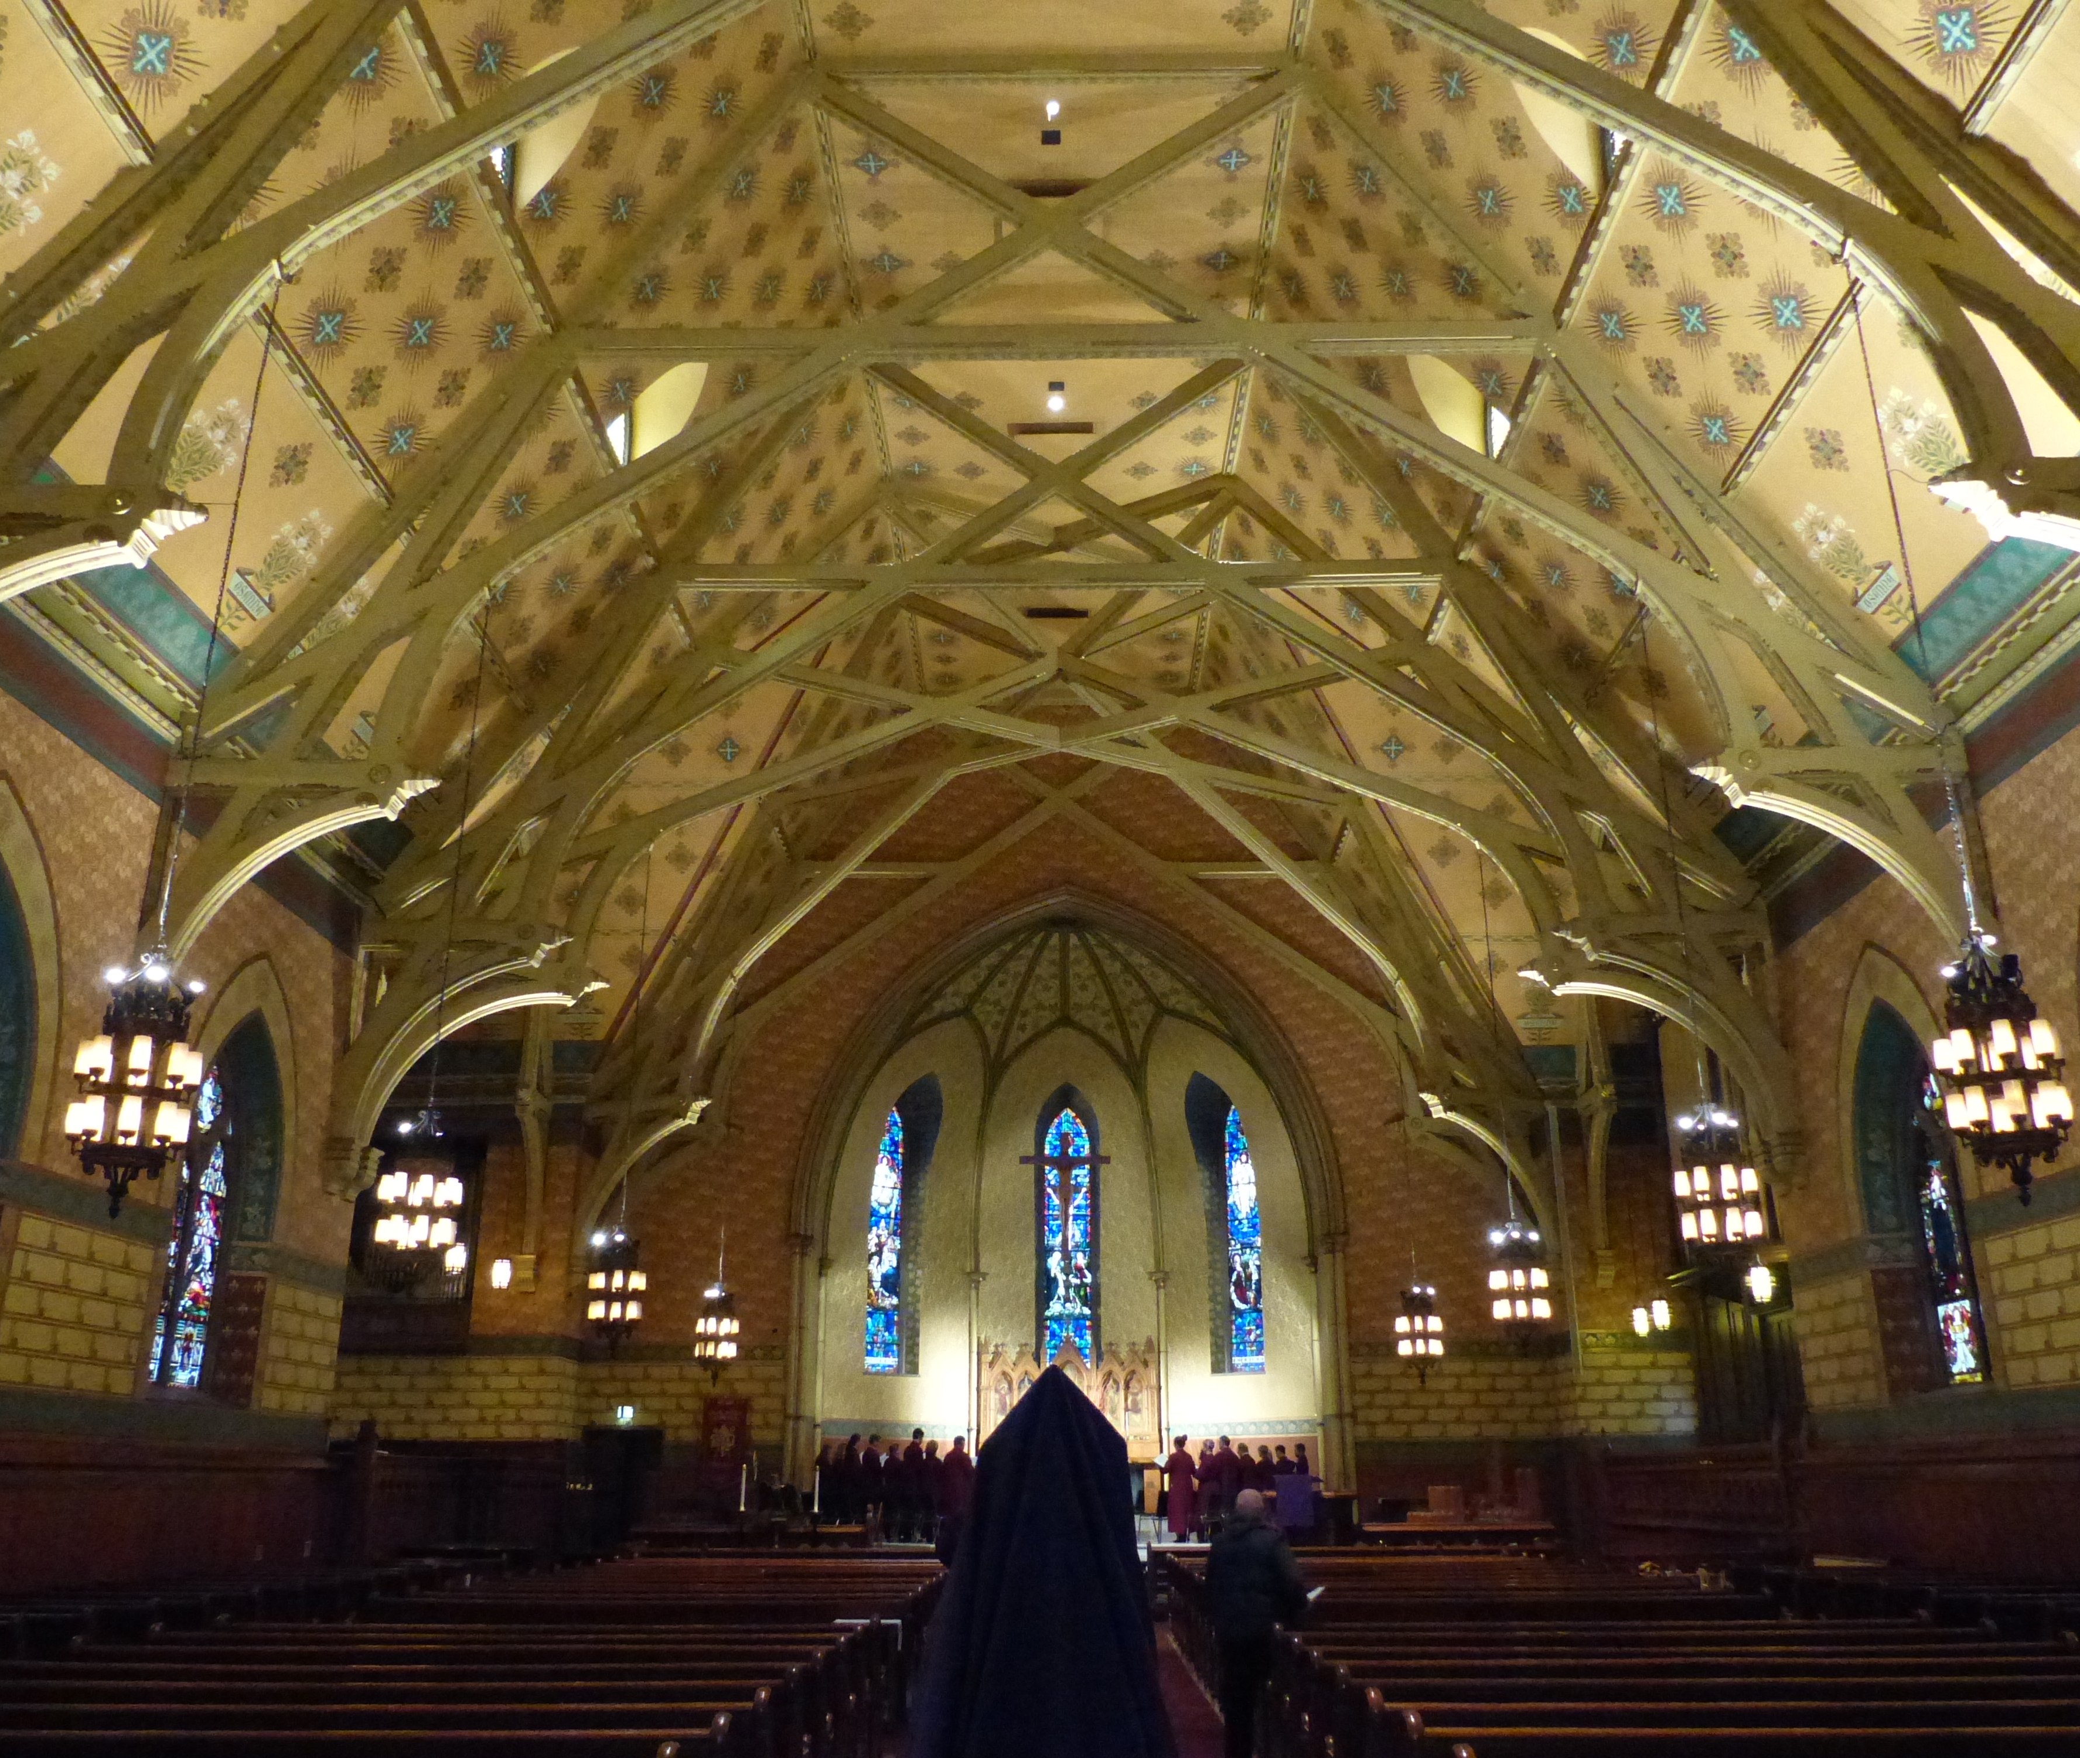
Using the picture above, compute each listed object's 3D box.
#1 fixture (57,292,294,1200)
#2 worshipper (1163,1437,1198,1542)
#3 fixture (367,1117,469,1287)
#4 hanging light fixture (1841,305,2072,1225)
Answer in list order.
[{"bbox_3d":[-6.018,-1.171,12.161,0.760,7.090,0.760,0,-19,1],"label":"fixture"},{"bbox_3d":[2.333,10.085,28.011,0.500,1.680,0.420,14,-24,-35],"label":"worshipper"},{"bbox_3d":[-5.942,3.063,16.110,0.780,1.722,0.780,0,-19,1],"label":"fixture"},{"bbox_3d":[6.300,-1.251,12.009,0.760,7.090,0.760,0,-19,1],"label":"hanging light fixture"}]

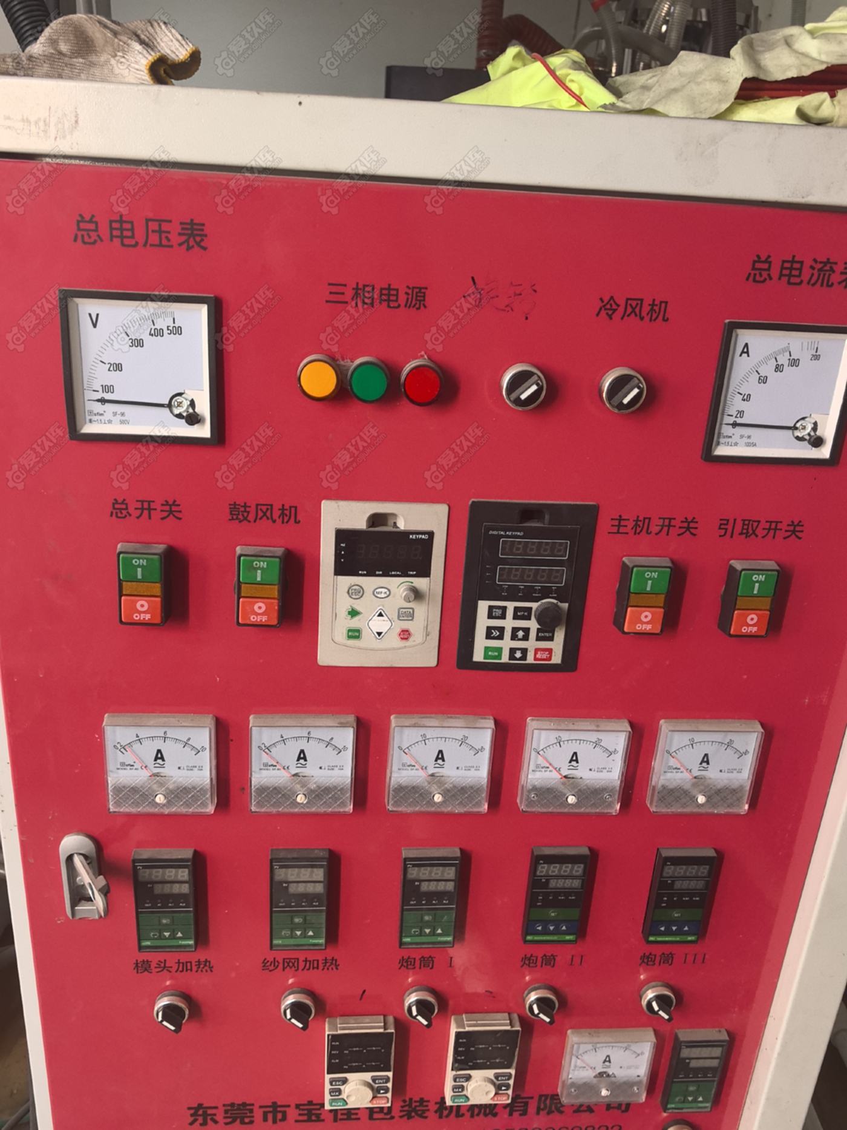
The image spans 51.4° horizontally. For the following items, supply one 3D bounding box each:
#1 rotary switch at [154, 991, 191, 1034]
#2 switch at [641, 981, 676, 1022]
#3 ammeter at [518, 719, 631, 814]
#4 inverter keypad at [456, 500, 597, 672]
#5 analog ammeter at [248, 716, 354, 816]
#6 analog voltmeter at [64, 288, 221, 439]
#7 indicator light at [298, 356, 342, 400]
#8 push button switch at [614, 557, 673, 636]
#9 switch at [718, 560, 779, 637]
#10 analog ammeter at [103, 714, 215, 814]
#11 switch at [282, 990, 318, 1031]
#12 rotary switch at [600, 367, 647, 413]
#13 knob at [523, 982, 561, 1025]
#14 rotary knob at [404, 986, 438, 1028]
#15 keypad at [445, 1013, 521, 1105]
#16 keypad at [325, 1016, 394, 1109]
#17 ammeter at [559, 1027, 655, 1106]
[{"bbox_3d":[-0.220,0.393,0.770,0.030,0.030,0.024,2,21,-5],"label":"rotary switch"},{"bbox_3d":[0.218,0.403,0.808,0.030,0.030,0.024,2,21,-5],"label":"switch"},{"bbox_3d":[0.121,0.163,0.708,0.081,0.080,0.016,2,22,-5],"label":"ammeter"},{"bbox_3d":[0.077,0.020,0.654,0.094,0.136,0.017,2,21,-5],"label":"inverter keypad"},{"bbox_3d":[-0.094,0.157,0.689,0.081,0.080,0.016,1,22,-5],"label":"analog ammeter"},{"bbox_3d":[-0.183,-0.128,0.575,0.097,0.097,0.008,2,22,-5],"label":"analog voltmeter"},{"bbox_3d":[-0.069,-0.125,0.587,0.029,0.029,0.017,2,20,-5],"label":"indicator light"},{"bbox_3d":[0.166,0.024,0.661,0.034,0.055,0.018,2,20,-5],"label":"push button switch"},{"bbox_3d":[0.247,0.026,0.667,0.031,0.055,0.021,2,21,-5],"label":"switch"},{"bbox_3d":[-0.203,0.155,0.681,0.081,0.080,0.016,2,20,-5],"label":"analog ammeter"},{"bbox_3d":[-0.111,0.396,0.780,0.030,0.030,0.024,2,21,-5],"label":"switch"},{"bbox_3d":[0.138,-0.118,0.603,0.030,0.030,0.023,2,20,-5],"label":"rotary switch"},{"bbox_3d":[0.107,0.397,0.791,0.029,0.029,0.024,2,20,-5],"label":"knob"},{"bbox_3d":[-0.002,0.394,0.781,0.029,0.029,0.024,2,20,-5],"label":"rotary knob"},{"bbox_3d":[0.055,0.464,0.821,0.061,0.097,0.019,1,22,-5],"label":"keypad"},{"bbox_3d":[-0.058,0.455,0.801,0.061,0.093,0.021,2,20,-5],"label":"keypad"},{"bbox_3d":[0.175,0.477,0.838,0.080,0.079,0.015,2,21,-5],"label":"ammeter"}]

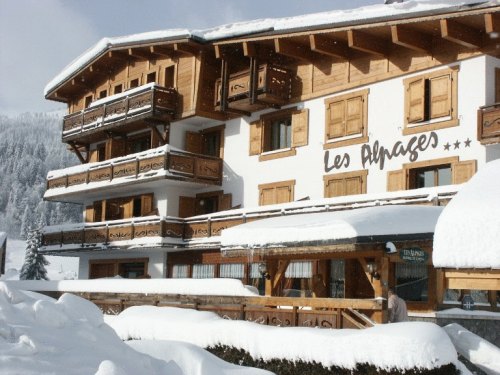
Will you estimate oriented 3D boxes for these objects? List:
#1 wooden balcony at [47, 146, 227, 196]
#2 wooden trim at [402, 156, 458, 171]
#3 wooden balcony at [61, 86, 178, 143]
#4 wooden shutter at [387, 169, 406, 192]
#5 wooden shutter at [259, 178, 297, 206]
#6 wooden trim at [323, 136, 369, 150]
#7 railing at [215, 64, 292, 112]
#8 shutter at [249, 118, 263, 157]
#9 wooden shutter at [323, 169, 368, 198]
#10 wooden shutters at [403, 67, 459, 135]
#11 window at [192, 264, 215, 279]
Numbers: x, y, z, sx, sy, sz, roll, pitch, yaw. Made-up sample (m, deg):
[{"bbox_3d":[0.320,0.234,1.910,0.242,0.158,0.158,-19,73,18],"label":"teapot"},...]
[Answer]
[{"bbox_3d":[-5.286,-0.308,34.915,2.618,0.991,10.210,8,-10,-38],"label":"wooden balcony"},{"bbox_3d":[5.255,-0.702,23.721,0.100,0.190,2.066,8,-10,-38],"label":"wooden trim"},{"bbox_3d":[-5.838,-2.934,35.091,1.159,1.262,7.817,8,-10,-38],"label":"wooden balcony"},{"bbox_3d":[4.425,0.179,24.608,0.060,1.400,0.720,8,-10,-38],"label":"wooden shutter"},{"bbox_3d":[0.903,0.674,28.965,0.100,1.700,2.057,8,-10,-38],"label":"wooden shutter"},{"bbox_3d":[3.115,-1.466,26.562,0.100,0.200,2.066,8,-10,-38],"label":"wooden trim"},{"bbox_3d":[0.083,-3.594,29.934,1.141,1.103,2.992,8,-10,-38],"label":"railing"},{"bbox_3d":[0.172,-1.867,30.350,0.060,1.337,0.729,8,-10,-38],"label":"shutter"},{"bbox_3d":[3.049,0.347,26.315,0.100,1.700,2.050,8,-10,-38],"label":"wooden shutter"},{"bbox_3d":[5.321,-2.550,23.992,0.150,1.680,2.050,8,-10,-38],"label":"wooden shutters"},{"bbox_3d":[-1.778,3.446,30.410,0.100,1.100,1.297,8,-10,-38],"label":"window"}]

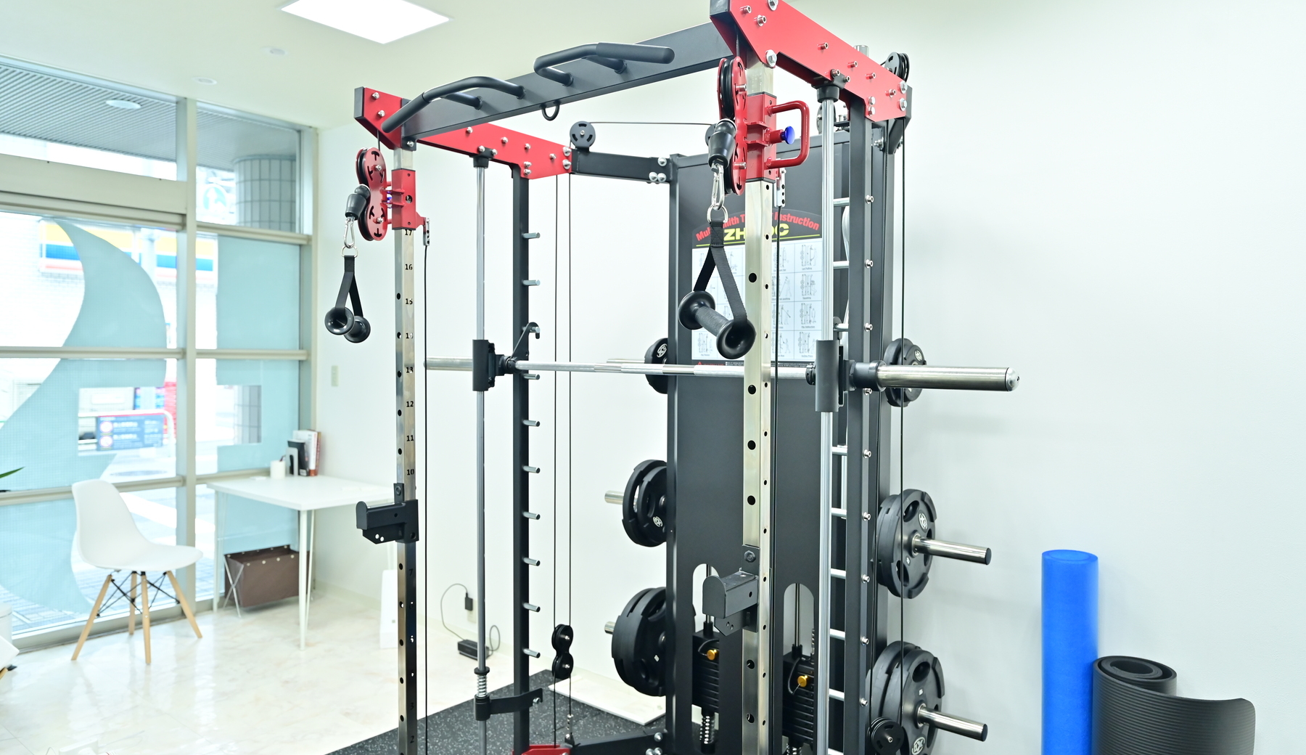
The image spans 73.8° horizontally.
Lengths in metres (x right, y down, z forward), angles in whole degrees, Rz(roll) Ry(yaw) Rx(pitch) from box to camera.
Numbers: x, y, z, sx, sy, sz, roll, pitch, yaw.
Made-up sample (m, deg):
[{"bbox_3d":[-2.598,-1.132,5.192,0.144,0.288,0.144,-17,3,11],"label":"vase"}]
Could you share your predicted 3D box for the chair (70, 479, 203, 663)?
[{"bbox_3d":[-2.542,0.927,4.301,0.510,0.825,0.460,1,2,6],"label":"chair"}]

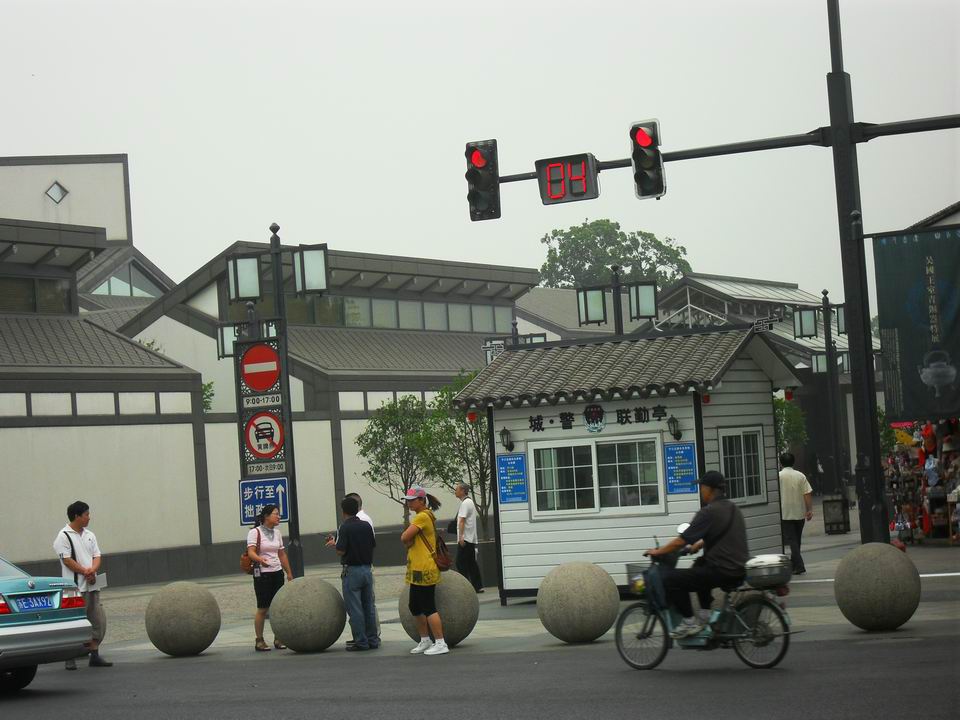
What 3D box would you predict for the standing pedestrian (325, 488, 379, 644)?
[{"bbox_3d":[-1.346,2.305,26.900,0.500,1.690,0.420,-2,-3,-42],"label":"standing pedestrian"}]

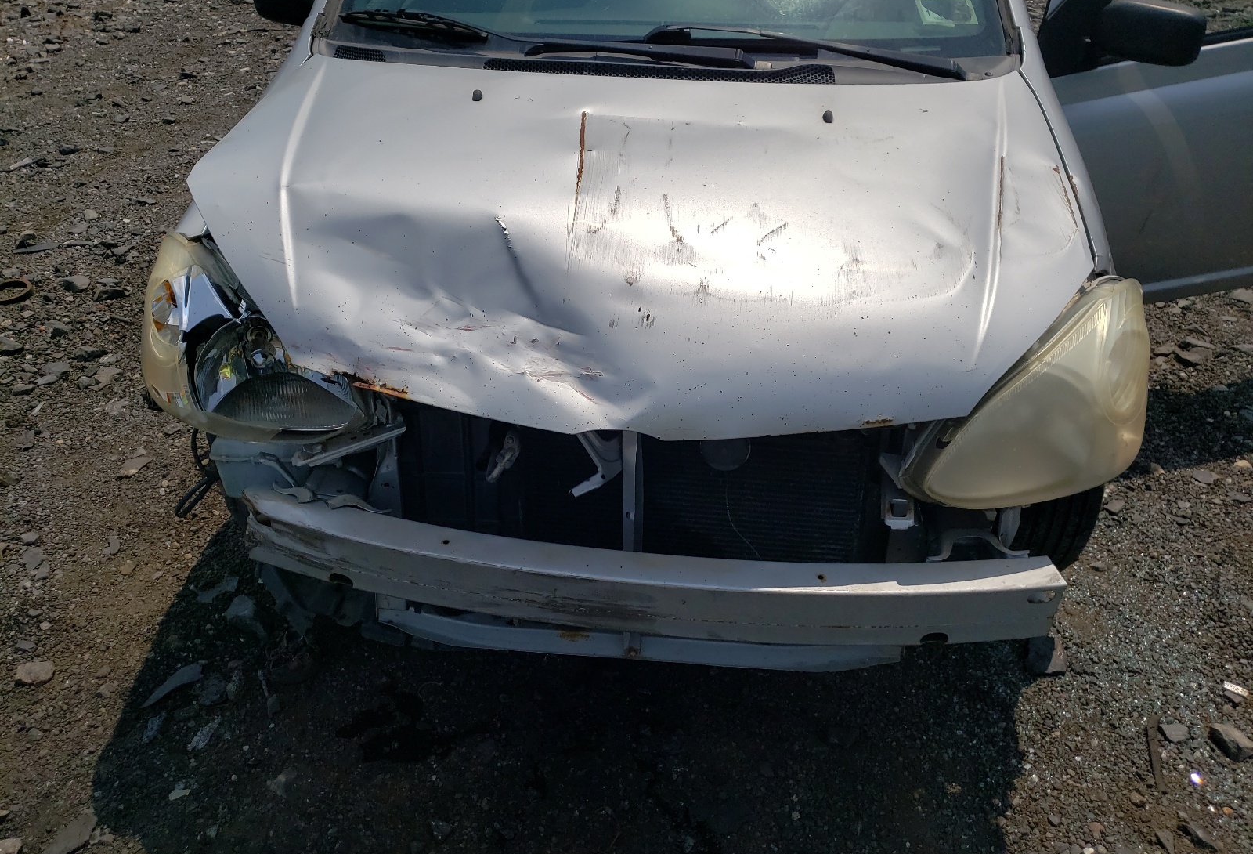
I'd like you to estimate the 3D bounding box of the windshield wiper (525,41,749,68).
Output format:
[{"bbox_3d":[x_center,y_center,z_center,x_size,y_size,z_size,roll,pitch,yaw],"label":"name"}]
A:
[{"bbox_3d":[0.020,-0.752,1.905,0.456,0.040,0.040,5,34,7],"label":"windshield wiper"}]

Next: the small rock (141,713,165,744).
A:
[{"bbox_3d":[-0.868,0.554,1.726,0.024,0.015,0.060,8,37,9],"label":"small rock"}]

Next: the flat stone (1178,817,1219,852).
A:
[{"bbox_3d":[0.952,0.681,1.562,0.037,0.022,0.056,-8,35,-12],"label":"flat stone"}]

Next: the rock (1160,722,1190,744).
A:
[{"bbox_3d":[1.012,0.564,1.738,0.043,0.023,0.035,-1,37,-2],"label":"rock"}]

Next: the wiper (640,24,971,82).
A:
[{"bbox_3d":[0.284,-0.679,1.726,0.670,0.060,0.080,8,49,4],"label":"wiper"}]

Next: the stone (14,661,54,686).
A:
[{"bbox_3d":[-1.146,0.477,1.821,0.066,0.024,0.045,-8,38,-11],"label":"stone"}]

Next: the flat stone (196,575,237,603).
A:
[{"bbox_3d":[-0.878,0.359,2.039,0.059,0.018,0.093,21,39,28],"label":"flat stone"}]

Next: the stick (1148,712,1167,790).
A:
[{"bbox_3d":[0.963,0.589,1.708,0.021,0.015,0.165,13,38,15],"label":"stick"}]

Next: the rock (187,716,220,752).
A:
[{"bbox_3d":[-0.786,0.571,1.752,0.029,0.018,0.069,7,39,9],"label":"rock"}]

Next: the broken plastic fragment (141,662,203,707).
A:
[{"bbox_3d":[-0.878,0.503,1.823,0.128,0.022,0.048,-27,43,-34],"label":"broken plastic fragment"}]

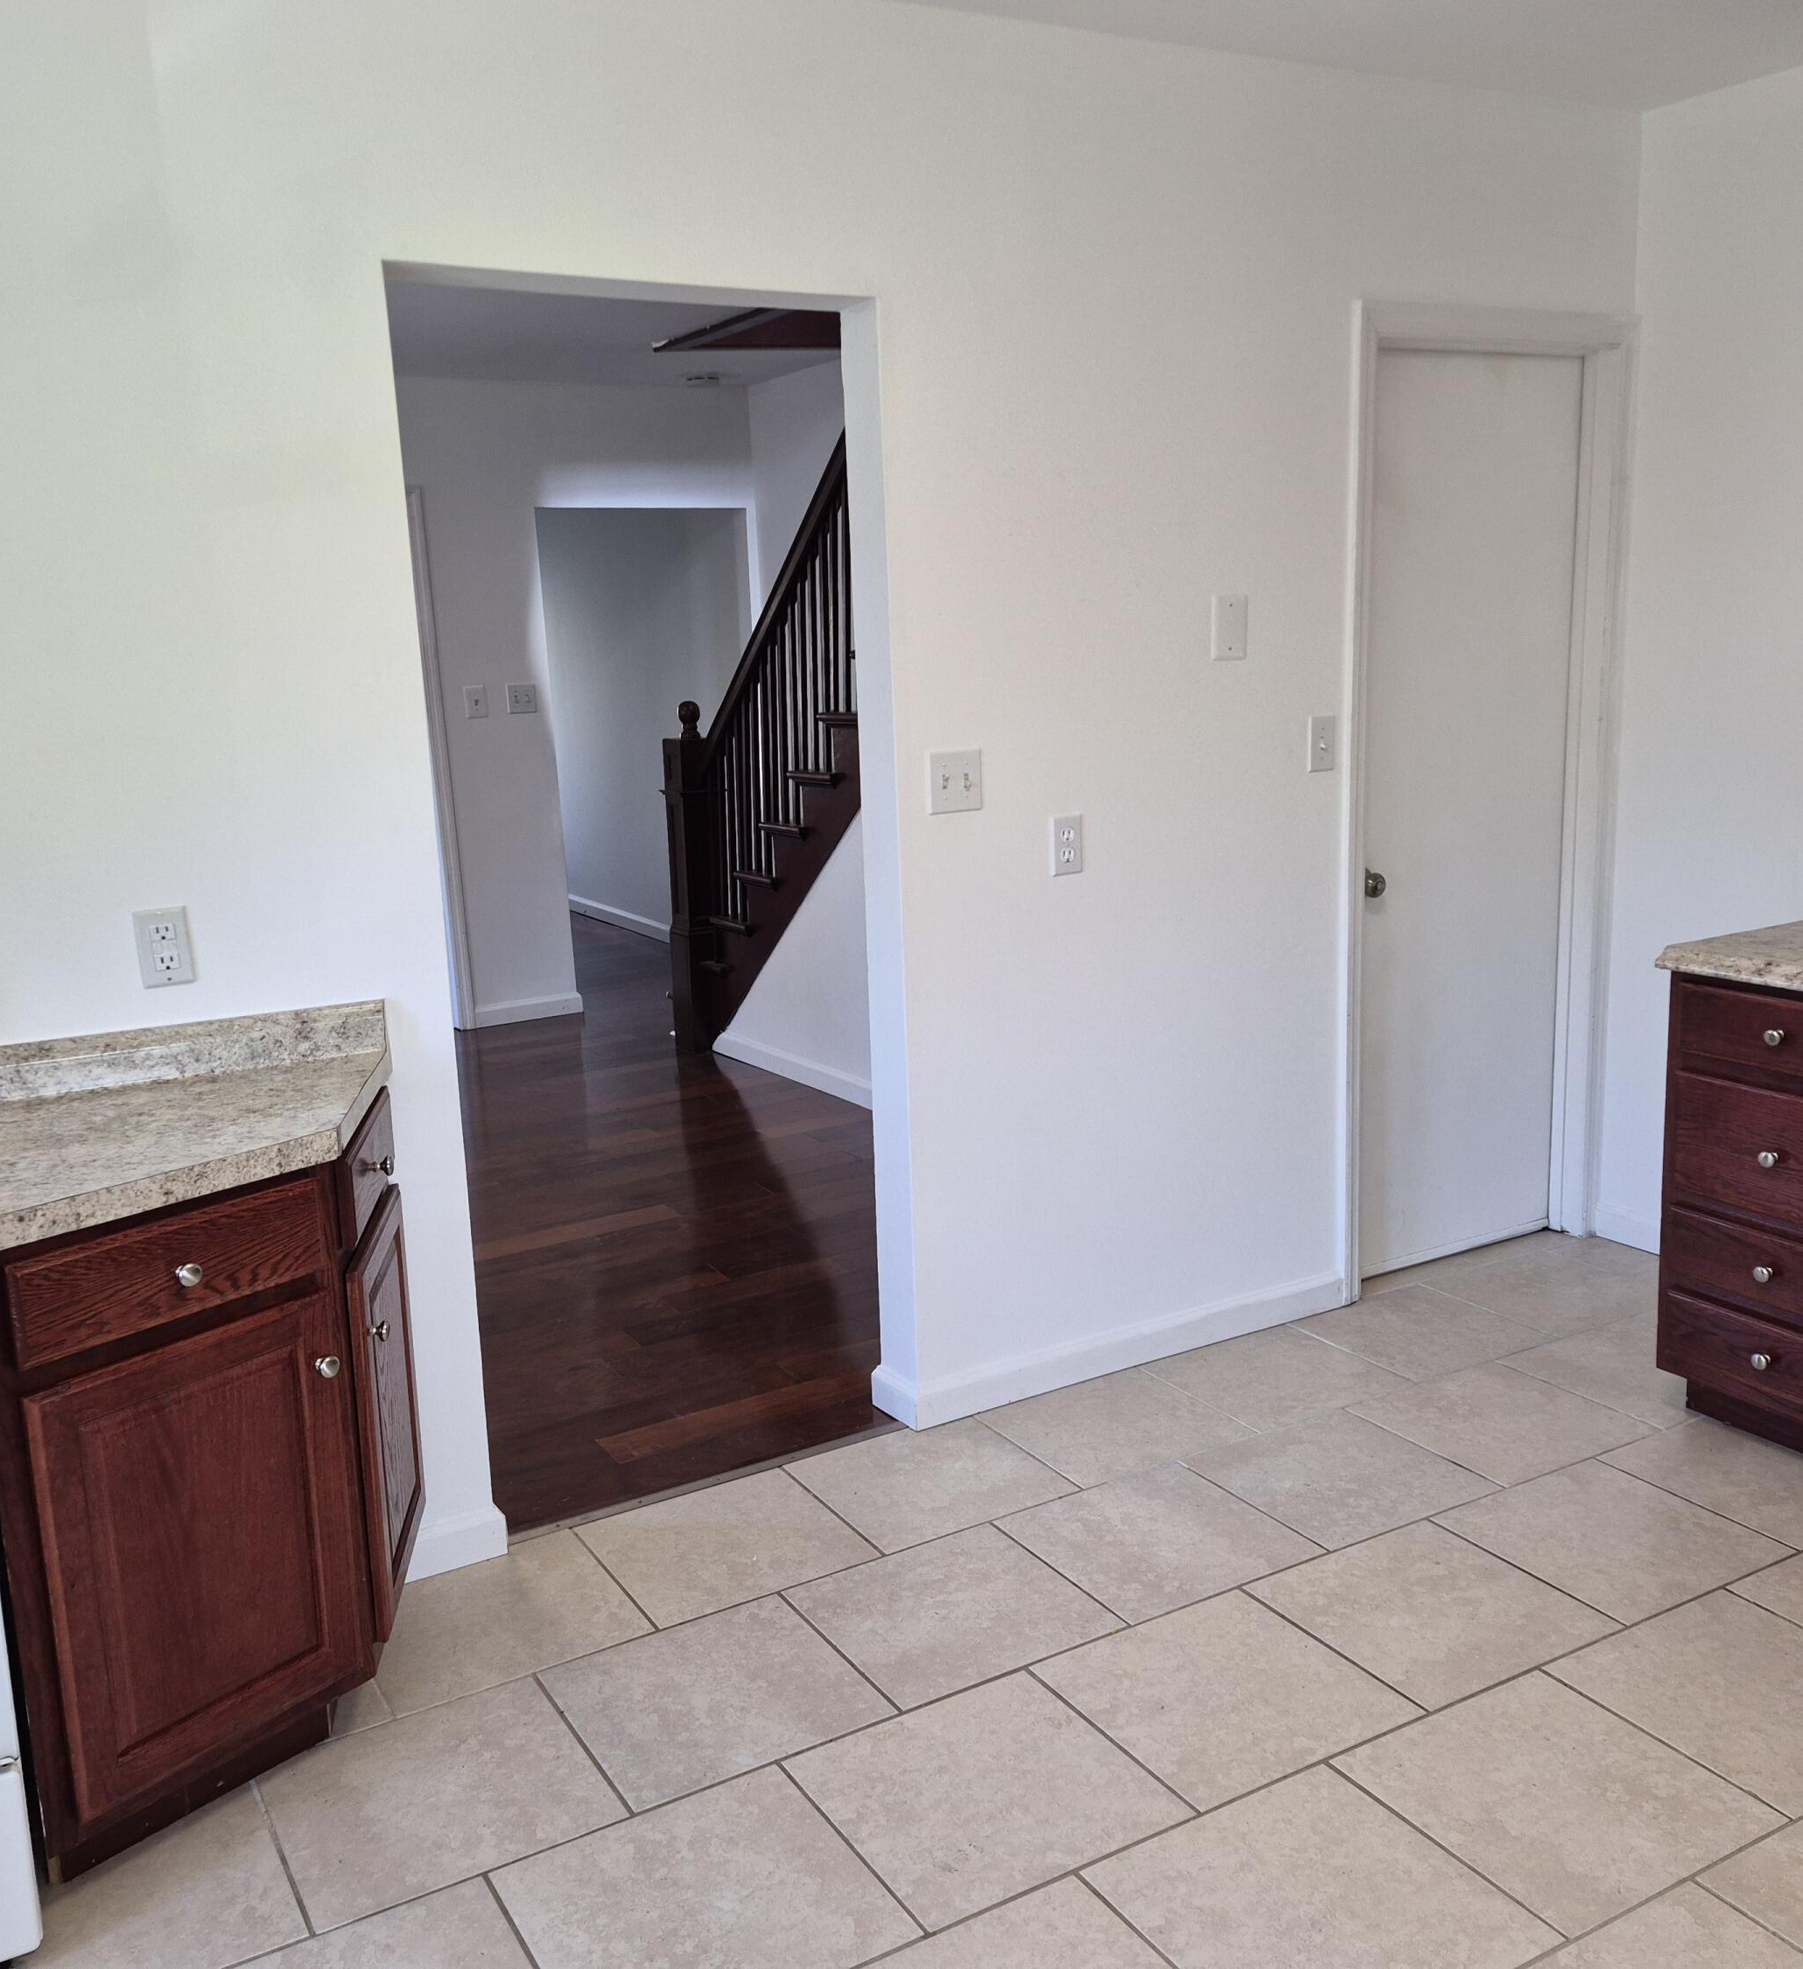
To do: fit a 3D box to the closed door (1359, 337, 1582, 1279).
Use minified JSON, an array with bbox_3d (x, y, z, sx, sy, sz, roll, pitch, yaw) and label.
[{"bbox_3d":[1.277,-0.367,4.019,0.707,2.062,0.043,-8,12,-29],"label":"closed door"}]

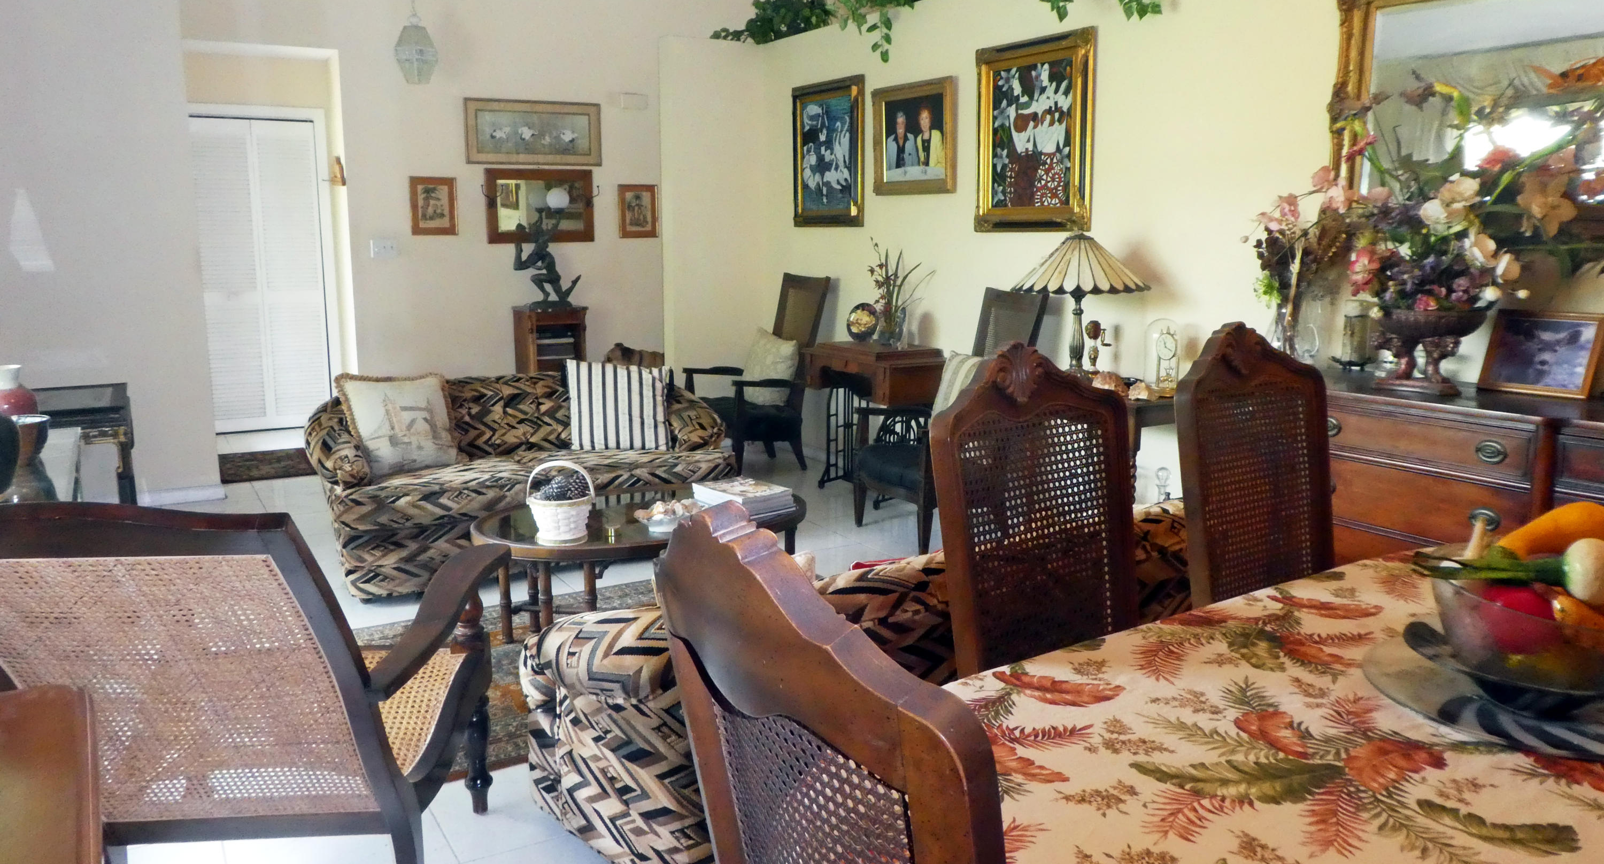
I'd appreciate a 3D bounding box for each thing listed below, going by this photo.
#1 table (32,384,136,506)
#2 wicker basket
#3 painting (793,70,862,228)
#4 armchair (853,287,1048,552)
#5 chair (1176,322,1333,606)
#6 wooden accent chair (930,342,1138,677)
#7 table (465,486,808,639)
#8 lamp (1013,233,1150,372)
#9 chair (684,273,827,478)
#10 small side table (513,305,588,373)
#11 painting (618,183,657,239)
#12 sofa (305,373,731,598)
[{"bbox_3d":[-3.249,0.155,4.893,0.584,0.612,0.695,-6,12,-31],"label":"table"},{"bbox_3d":[-0.767,0.213,3.516,0.222,0.245,0.205,-2,11,-12],"label":"wicker basket"},{"bbox_3d":[0.145,-1.558,6.263,0.040,0.791,0.676,-6,12,-31],"label":"painting"},{"bbox_3d":[0.668,-0.061,4.953,0.680,1.120,0.590,-4,11,-21],"label":"armchair"},{"bbox_3d":[1.106,0.400,2.346,0.510,1.180,0.600,-6,12,-31],"label":"chair"},{"bbox_3d":[0.547,0.460,1.900,0.500,1.184,0.584,-6,12,-31],"label":"wooden accent chair"},{"bbox_3d":[-0.549,0.480,3.893,1.220,0.415,0.770,-5,12,-29],"label":"table"},{"bbox_3d":[1.057,-0.485,4.294,0.525,0.556,0.525,0,11,0],"label":"lamp"},{"bbox_3d":[-0.280,-0.351,6.449,0.695,1.081,0.667,-6,12,-31],"label":"chair"},{"bbox_3d":[-1.679,-0.429,7.470,0.375,0.834,0.459,-6,12,-31],"label":"small side table"},{"bbox_3d":[-1.190,-1.601,8.080,0.306,0.375,0.025,-6,12,-31],"label":"painting"},{"bbox_3d":[-1.176,0.140,4.806,1.696,0.709,0.820,-6,12,-31],"label":"sofa"}]

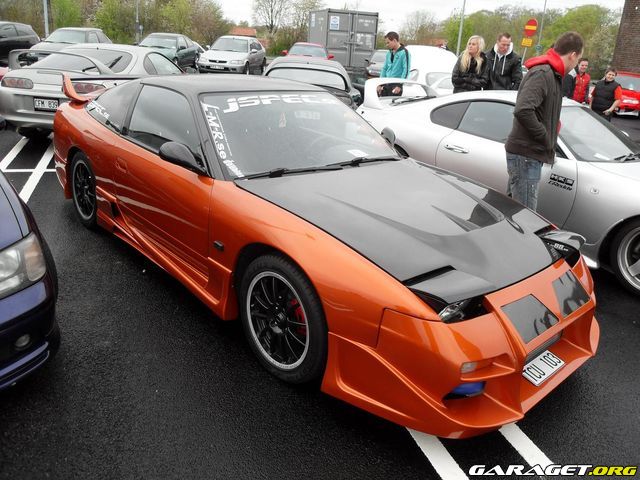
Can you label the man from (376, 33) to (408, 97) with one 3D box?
[{"bbox_3d":[1.114,-2.246,7.950,0.360,1.780,0.520,-13,25,-40],"label":"man"}]

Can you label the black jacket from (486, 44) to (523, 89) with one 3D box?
[{"bbox_3d":[2.323,-2.135,6.780,0.540,0.750,0.330,12,23,19],"label":"black jacket"}]

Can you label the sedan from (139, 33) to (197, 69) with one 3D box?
[{"bbox_3d":[-6.050,-7.382,20.107,1.700,1.370,4.450,4,21,0],"label":"sedan"}]

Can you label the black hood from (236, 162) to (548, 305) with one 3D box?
[{"bbox_3d":[0.520,-0.143,2.677,1.430,0.300,1.320,-15,28,-40],"label":"black hood"}]

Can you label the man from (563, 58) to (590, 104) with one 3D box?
[{"bbox_3d":[3.983,-2.075,8.421,0.500,1.660,0.330,13,23,22],"label":"man"}]

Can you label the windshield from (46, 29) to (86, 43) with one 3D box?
[{"bbox_3d":[-8.625,-6.941,17.614,1.380,0.450,0.550,3,21,-2],"label":"windshield"}]

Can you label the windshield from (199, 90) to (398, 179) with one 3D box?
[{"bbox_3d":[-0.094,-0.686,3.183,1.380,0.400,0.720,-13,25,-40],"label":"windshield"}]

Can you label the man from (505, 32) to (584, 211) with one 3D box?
[{"bbox_3d":[1.379,-0.448,3.420,0.460,1.720,0.520,2,19,-6],"label":"man"}]

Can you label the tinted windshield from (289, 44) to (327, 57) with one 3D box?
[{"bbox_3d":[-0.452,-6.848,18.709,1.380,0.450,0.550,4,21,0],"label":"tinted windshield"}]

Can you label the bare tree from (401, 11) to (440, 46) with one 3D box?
[{"bbox_3d":[9.966,-20.567,54.000,4.200,6.200,4.000,4,19,0],"label":"bare tree"}]

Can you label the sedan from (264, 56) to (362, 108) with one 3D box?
[{"bbox_3d":[-0.257,-2.428,8.658,1.720,1.290,4.400,2,21,-6],"label":"sedan"}]

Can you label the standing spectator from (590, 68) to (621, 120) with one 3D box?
[{"bbox_3d":[4.459,-1.884,8.200,0.520,1.600,0.340,16,22,30],"label":"standing spectator"}]

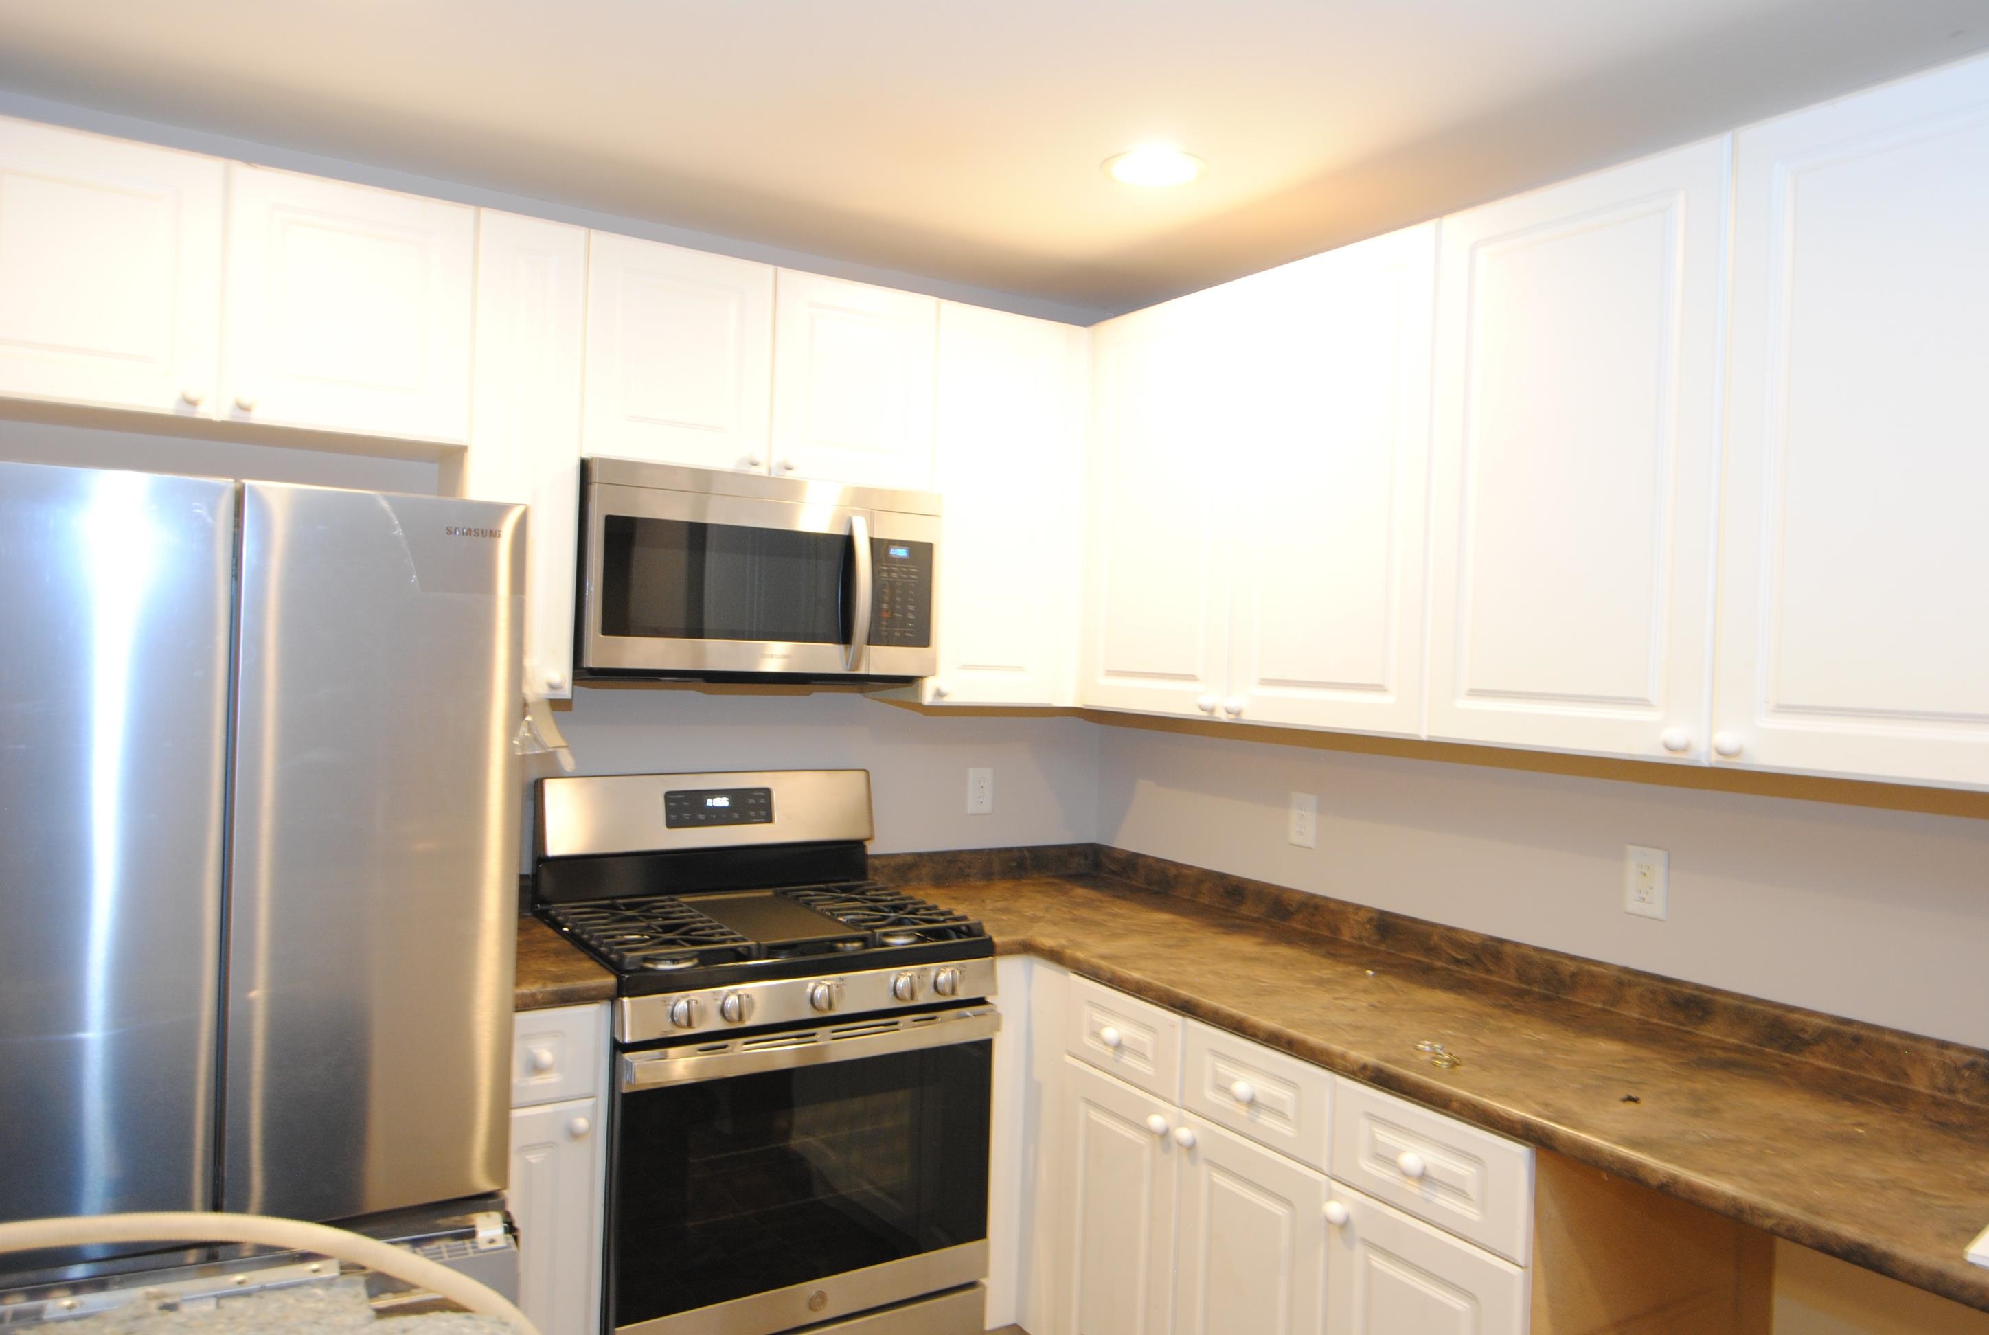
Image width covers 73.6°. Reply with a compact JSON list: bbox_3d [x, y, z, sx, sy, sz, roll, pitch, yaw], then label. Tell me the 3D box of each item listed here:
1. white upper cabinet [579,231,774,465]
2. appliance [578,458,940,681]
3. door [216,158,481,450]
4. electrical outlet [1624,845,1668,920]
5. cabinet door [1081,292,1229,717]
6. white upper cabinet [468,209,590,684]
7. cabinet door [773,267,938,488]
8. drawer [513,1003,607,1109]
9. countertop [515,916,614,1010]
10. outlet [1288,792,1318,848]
[{"bbox_3d":[-0.688,-0.605,2.710,0.374,0.423,0.312,1,1,-33],"label":"white upper cabinet"},{"bbox_3d":[-0.523,-0.179,2.788,0.760,0.413,0.385,1,1,-33],"label":"appliance"},{"bbox_3d":[-1.116,-0.621,2.315,0.388,0.429,0.038,2,1,-32],"label":"door"},{"bbox_3d":[1.103,0.365,2.255,0.009,0.117,0.073,1,1,-33],"label":"electrical outlet"},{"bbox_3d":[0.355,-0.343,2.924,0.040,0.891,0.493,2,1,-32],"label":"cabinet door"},{"bbox_3d":[-0.954,-0.386,2.602,0.200,0.894,0.323,2,1,-32],"label":"white upper cabinet"},{"bbox_3d":[-0.293,-0.595,2.800,0.376,0.421,0.030,1,1,-33],"label":"cabinet door"},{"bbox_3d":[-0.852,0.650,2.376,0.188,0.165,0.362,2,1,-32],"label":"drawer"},{"bbox_3d":[-0.905,0.545,2.481,0.206,0.038,0.632,2,1,-32],"label":"countertop"},{"bbox_3d":[0.675,0.337,2.920,0.009,0.114,0.072,1,1,-33],"label":"outlet"}]

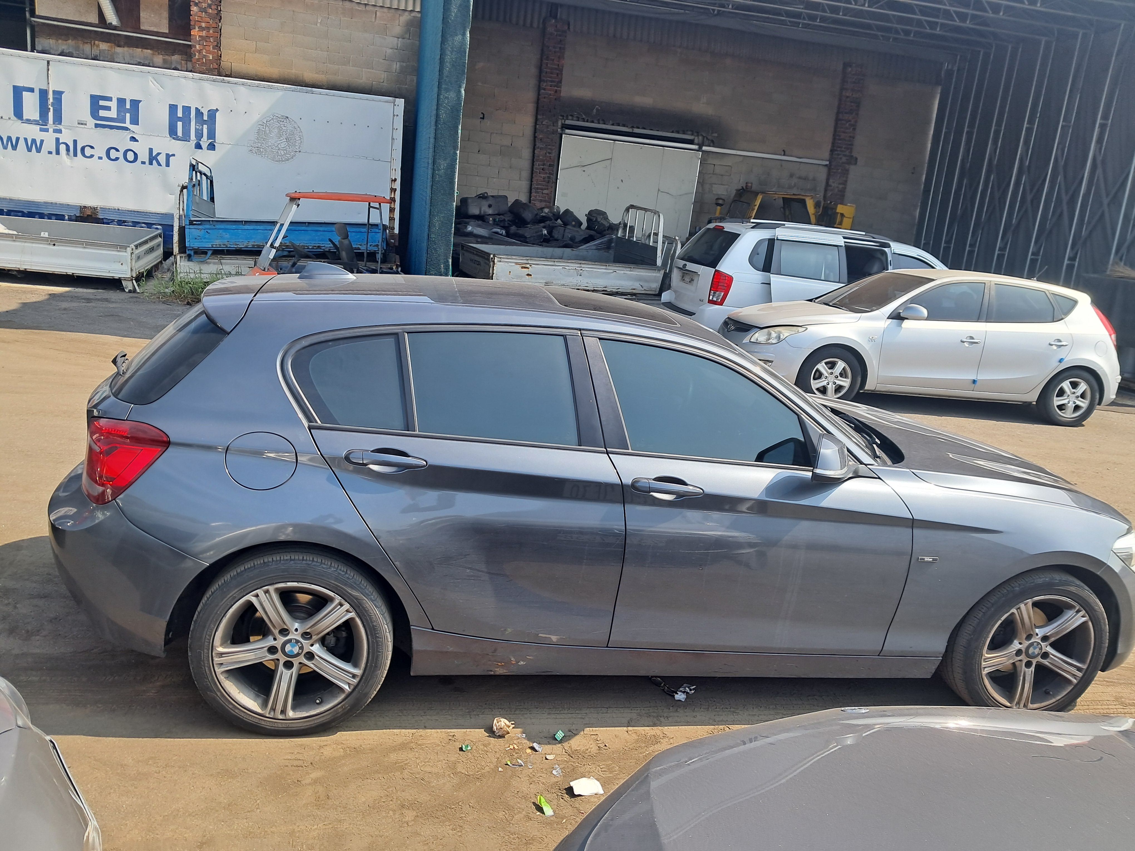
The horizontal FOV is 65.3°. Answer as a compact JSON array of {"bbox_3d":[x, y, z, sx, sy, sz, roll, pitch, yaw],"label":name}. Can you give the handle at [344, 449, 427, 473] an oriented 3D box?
[{"bbox_3d":[-0.556,0.109,2.717,0.248,0.072,0.050,3,13,-11],"label":"handle"}]

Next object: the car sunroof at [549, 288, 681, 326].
[{"bbox_3d":[0.129,-0.496,3.568,0.460,0.045,0.830,8,13,-12],"label":"car sunroof"}]

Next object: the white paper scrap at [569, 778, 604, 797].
[{"bbox_3d":[0.057,1.127,2.765,0.098,0.027,0.080,1,15,-20],"label":"white paper scrap"}]

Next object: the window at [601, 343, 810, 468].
[{"bbox_3d":[0.469,-0.070,3.013,0.750,0.390,0.050,3,-8,-11],"label":"window"}]

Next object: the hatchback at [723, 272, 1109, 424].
[{"bbox_3d":[3.956,-1.010,9.982,4.245,1.480,1.775,4,13,-5],"label":"hatchback"}]

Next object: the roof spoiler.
[{"bbox_3d":[-1.194,-0.501,3.353,0.250,0.150,1.220,3,13,-11],"label":"roof spoiler"}]

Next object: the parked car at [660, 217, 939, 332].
[{"bbox_3d":[3.930,-1.855,12.781,5.080,1.790,1.990,1,14,-18],"label":"parked car"}]

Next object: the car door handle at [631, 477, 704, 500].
[{"bbox_3d":[0.323,0.205,2.871,0.250,0.068,0.060,3,14,-11],"label":"car door handle"}]

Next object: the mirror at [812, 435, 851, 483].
[{"bbox_3d":[0.843,0.100,2.908,0.125,0.158,0.190,3,14,-11],"label":"mirror"}]

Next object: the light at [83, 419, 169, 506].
[{"bbox_3d":[-1.386,0.092,2.772,0.330,0.285,0.280,3,13,-11],"label":"light"}]

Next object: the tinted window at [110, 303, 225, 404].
[{"bbox_3d":[-1.438,-0.298,3.345,0.490,0.120,1.120,-38,17,1],"label":"tinted window"}]

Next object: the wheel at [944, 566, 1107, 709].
[{"bbox_3d":[1.744,0.826,3.411,0.628,0.628,0.228,2,13,-12],"label":"wheel"}]

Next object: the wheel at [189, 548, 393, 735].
[{"bbox_3d":[-0.892,0.695,2.910,0.628,0.628,0.228,3,13,-11],"label":"wheel"}]

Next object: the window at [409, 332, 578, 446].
[{"bbox_3d":[-0.237,-0.125,2.855,0.550,0.345,0.030,3,-11,-11],"label":"window"}]

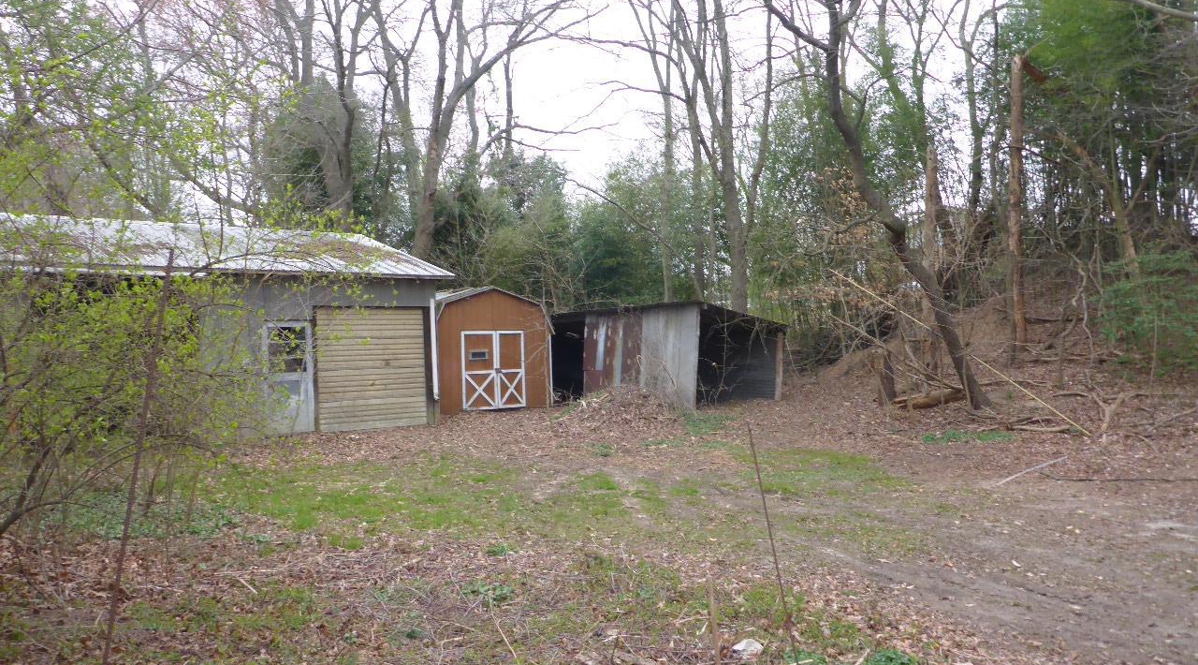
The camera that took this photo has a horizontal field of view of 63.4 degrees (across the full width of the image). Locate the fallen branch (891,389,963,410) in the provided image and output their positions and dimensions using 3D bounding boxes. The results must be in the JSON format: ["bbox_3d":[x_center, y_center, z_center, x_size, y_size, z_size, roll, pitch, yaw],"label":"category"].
[{"bbox_3d":[7.250,1.460,21.300,2.100,0.320,0.350,-1,2,-27],"label":"fallen branch"}]

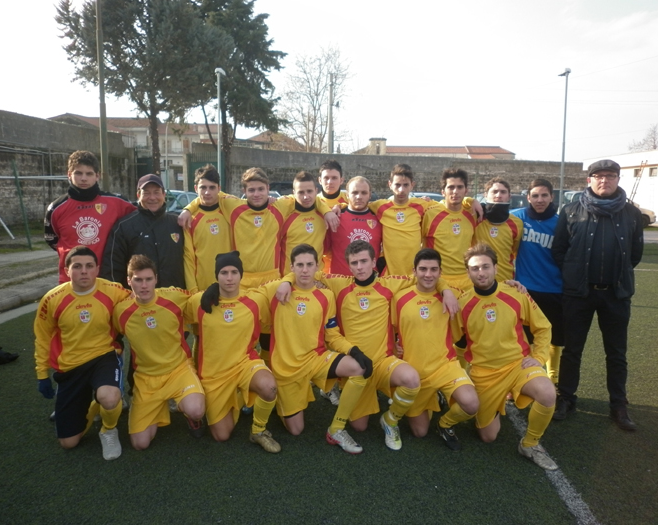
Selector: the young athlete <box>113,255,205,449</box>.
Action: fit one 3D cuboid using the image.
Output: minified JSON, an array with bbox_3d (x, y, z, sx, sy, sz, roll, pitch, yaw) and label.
[{"bbox_3d":[-1.045,0.545,3.486,0.580,1.170,0.740,-1,7,-12],"label":"young athlete"}]

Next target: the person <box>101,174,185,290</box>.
[{"bbox_3d":[-1.284,0.200,4.074,0.580,1.660,0.380,-1,7,-16],"label":"person"}]

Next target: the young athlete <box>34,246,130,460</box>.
[{"bbox_3d":[-1.469,0.505,3.507,0.600,1.180,0.780,-1,7,-14],"label":"young athlete"}]

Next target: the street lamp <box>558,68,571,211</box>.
[{"bbox_3d":[8.995,-4.107,21.648,0.350,6.450,0.500,6,8,37],"label":"street lamp"}]

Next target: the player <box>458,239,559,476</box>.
[{"bbox_3d":[1.066,0.524,3.503,0.600,1.220,0.820,0,7,-2],"label":"player"}]

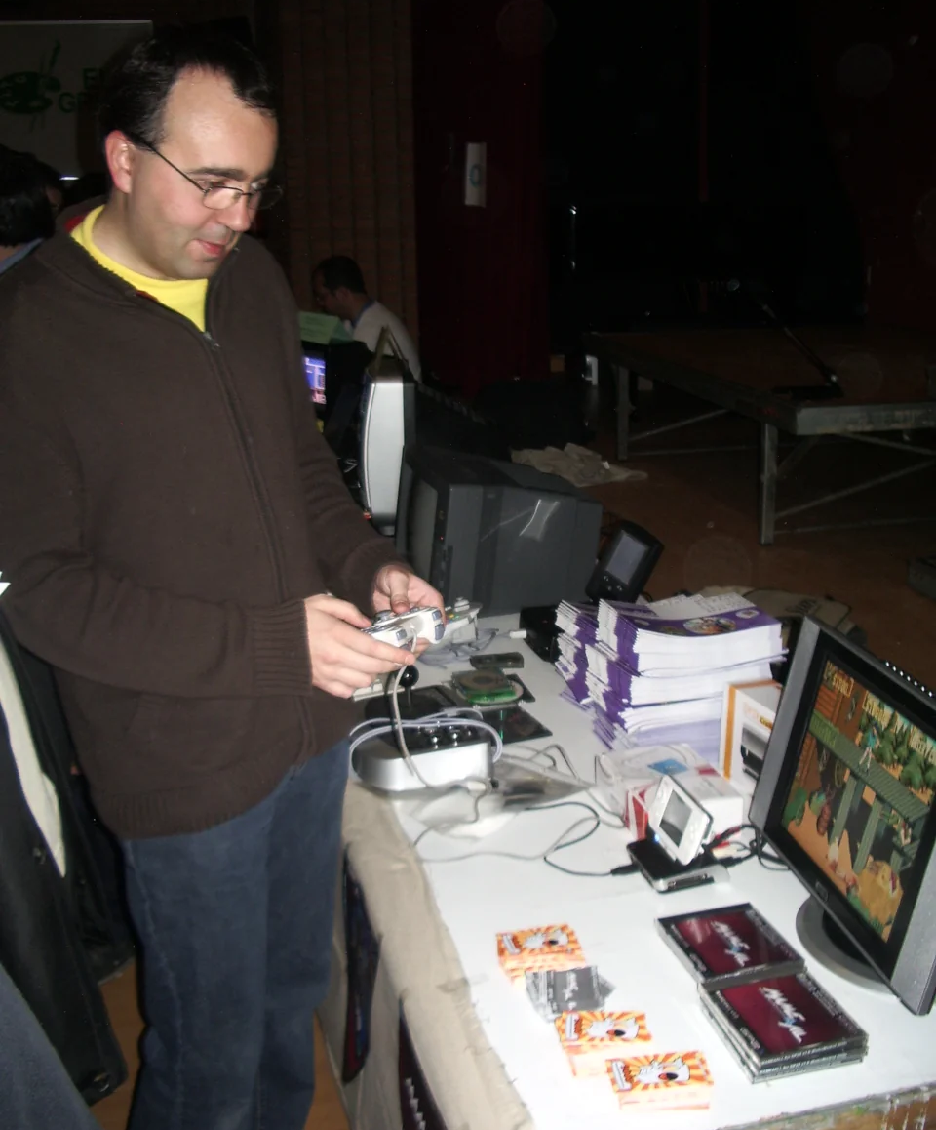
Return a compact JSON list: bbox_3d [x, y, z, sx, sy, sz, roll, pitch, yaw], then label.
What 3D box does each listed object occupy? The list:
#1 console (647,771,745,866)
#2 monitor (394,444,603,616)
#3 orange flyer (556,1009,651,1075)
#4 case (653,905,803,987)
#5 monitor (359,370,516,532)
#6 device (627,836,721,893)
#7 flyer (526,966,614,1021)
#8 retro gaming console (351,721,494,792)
[{"bbox_3d":[0.291,0.344,1.696,0.025,0.080,0.144,17,8,-14],"label":"console"},{"bbox_3d":[0.068,-0.082,3.029,0.365,0.305,0.400,-2,14,-15],"label":"monitor"},{"bbox_3d":[0.148,0.505,1.332,0.093,0.022,0.068,-2,15,2],"label":"orange flyer"},{"bbox_3d":[0.311,0.455,1.516,0.125,0.010,0.142,-6,15,-13],"label":"case"},{"bbox_3d":[-0.104,-0.361,3.831,0.430,0.440,0.500,-2,15,-8],"label":"monitor"},{"bbox_3d":[0.279,0.402,1.706,0.102,0.018,0.112,-6,15,-13],"label":"device"},{"bbox_3d":[0.118,0.486,1.433,0.088,0.010,0.085,-4,15,-3],"label":"flyer"},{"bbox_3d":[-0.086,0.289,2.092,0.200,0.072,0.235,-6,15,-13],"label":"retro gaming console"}]

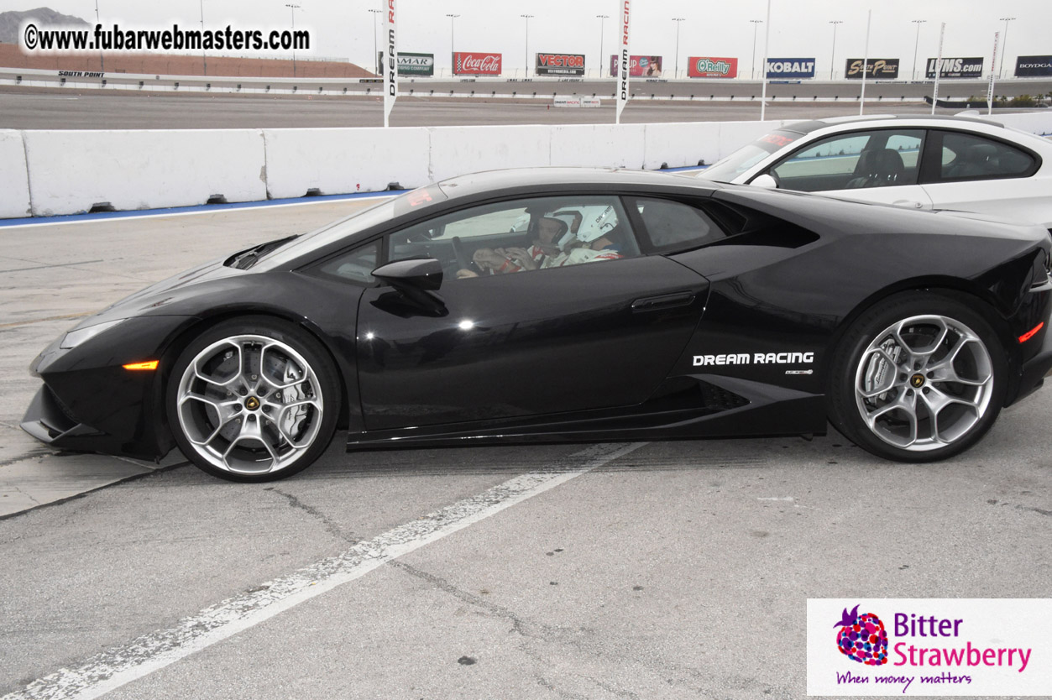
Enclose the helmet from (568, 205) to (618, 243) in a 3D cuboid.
[{"bbox_3d":[0.260,-0.549,4.948,0.290,0.250,0.250,-1,13,-2],"label":"helmet"}]

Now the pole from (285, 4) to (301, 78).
[{"bbox_3d":[-63.241,-83.772,318.473,0.900,19.499,4.600,12,16,42],"label":"pole"}]

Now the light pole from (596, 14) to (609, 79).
[{"bbox_3d":[24.135,-95.981,371.277,4.600,19.756,0.900,-3,13,-19],"label":"light pole"}]

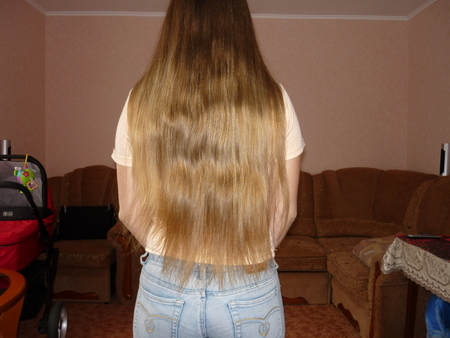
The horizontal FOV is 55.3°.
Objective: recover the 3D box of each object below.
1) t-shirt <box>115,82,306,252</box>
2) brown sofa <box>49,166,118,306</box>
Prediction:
[{"bbox_3d":[-0.045,0.000,1.100,0.490,0.480,0.270,1,2,0],"label":"t-shirt"},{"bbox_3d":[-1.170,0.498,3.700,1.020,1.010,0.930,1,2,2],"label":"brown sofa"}]

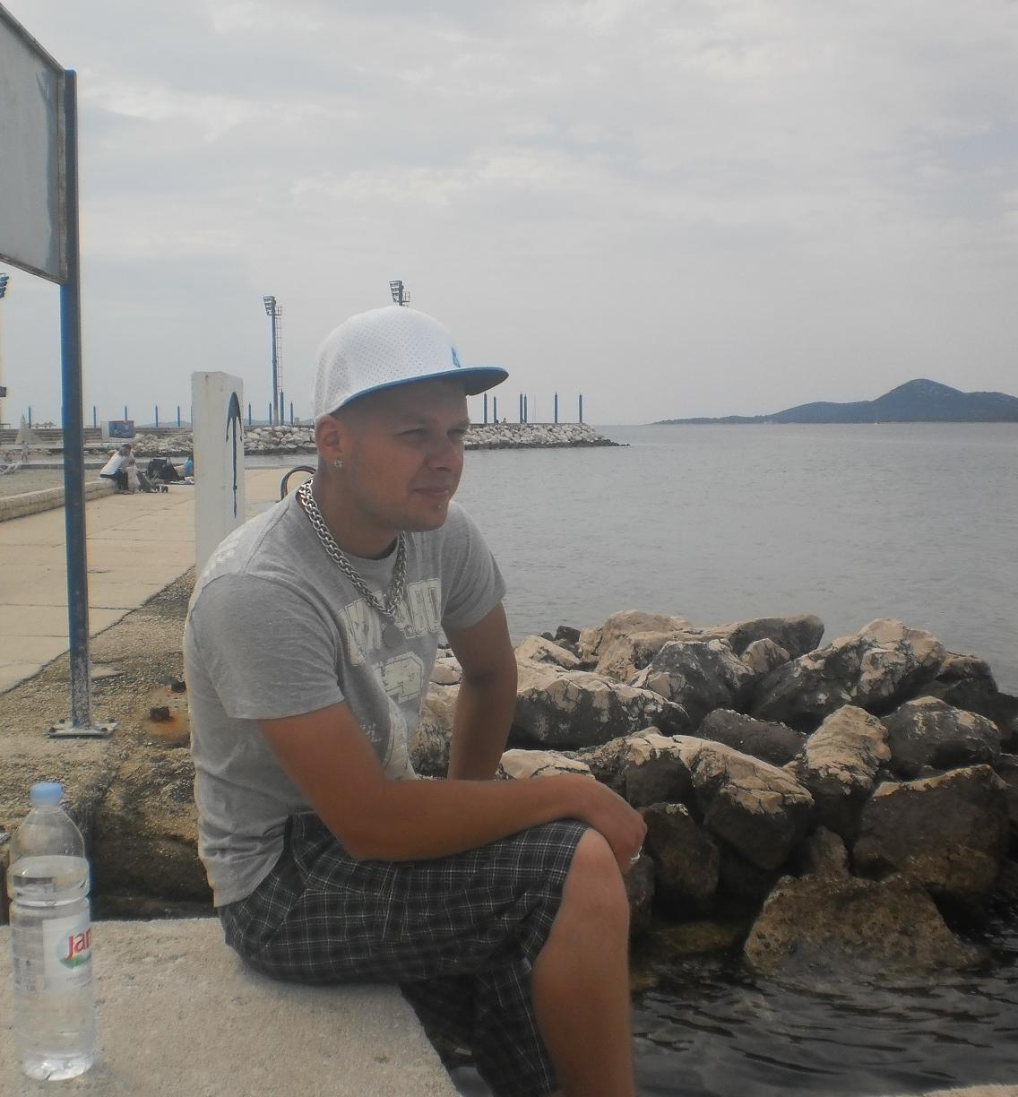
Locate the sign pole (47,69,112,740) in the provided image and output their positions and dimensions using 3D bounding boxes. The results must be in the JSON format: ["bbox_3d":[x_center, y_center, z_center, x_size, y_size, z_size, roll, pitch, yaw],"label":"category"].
[{"bbox_3d":[-1.919,-0.630,6.712,0.250,2.901,0.250,0,5,-3],"label":"sign pole"}]

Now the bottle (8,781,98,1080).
[{"bbox_3d":[-0.453,0.376,1.508,0.081,0.285,0.081,0,5,3],"label":"bottle"}]

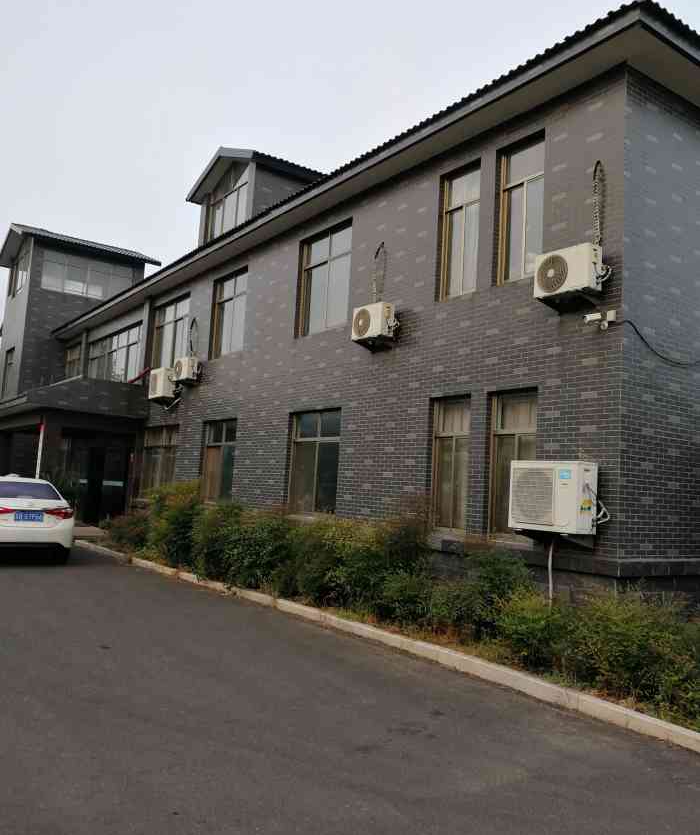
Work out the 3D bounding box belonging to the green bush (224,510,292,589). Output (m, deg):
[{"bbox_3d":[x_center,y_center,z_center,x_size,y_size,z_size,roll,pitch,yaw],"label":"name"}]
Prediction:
[{"bbox_3d":[-1.352,1.950,10.750,1.020,1.050,1.150,7,-7,-35],"label":"green bush"}]

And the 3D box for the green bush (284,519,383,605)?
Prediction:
[{"bbox_3d":[-0.236,1.899,9.800,1.150,1.100,1.300,7,-7,-35],"label":"green bush"}]

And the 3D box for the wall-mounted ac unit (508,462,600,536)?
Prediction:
[{"bbox_3d":[2.300,0.899,8.279,0.330,0.768,0.954,7,-7,-35],"label":"wall-mounted ac unit"}]

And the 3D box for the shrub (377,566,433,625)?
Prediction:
[{"bbox_3d":[0.637,2.067,8.500,0.620,0.630,0.660,7,-7,-35],"label":"shrub"}]

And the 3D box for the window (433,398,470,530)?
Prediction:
[{"bbox_3d":[1.518,0.675,10.495,0.150,1.931,0.847,7,-7,-35],"label":"window"}]

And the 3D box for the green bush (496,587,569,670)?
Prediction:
[{"bbox_3d":[1.668,1.928,6.650,0.700,0.740,0.700,7,-7,-35],"label":"green bush"}]

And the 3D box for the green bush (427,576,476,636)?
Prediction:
[{"bbox_3d":[1.081,2.023,7.750,0.550,0.640,0.550,7,-7,-35],"label":"green bush"}]

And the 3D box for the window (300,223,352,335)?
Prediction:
[{"bbox_3d":[-0.414,-2.556,13.779,0.150,1.960,1.788,7,-7,-35],"label":"window"}]

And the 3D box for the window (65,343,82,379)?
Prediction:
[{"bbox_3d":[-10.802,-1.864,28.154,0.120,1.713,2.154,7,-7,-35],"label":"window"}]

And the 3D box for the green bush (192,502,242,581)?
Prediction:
[{"bbox_3d":[-2.139,2.002,11.750,0.920,1.220,0.920,7,-7,-35],"label":"green bush"}]

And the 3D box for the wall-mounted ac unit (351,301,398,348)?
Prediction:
[{"bbox_3d":[0.385,-1.523,11.756,0.250,0.539,0.789,7,-7,-35],"label":"wall-mounted ac unit"}]

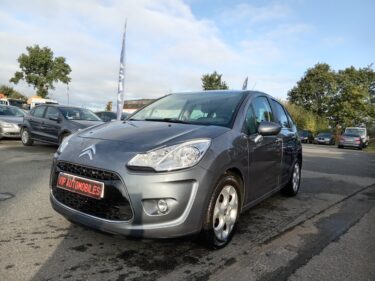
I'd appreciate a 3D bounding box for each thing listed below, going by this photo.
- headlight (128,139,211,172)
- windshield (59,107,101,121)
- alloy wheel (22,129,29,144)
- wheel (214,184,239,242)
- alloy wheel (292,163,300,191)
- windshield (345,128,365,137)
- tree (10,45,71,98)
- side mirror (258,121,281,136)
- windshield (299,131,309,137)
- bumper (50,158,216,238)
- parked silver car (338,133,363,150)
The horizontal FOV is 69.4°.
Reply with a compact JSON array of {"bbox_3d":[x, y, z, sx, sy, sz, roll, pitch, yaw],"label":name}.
[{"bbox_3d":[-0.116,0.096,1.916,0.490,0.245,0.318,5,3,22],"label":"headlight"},{"bbox_3d":[-3.566,-0.873,8.936,0.780,0.140,1.360,41,22,28],"label":"windshield"},{"bbox_3d":[-5.525,-0.108,9.376,0.420,0.420,0.170,5,3,35],"label":"alloy wheel"},{"bbox_3d":[0.255,0.568,2.190,0.170,0.440,0.440,5,3,34],"label":"wheel"},{"bbox_3d":[1.635,0.572,4.233,0.170,0.440,0.440,5,3,34],"label":"alloy wheel"},{"bbox_3d":[18.308,-0.817,29.500,1.650,0.780,0.420,5,3,32],"label":"windshield"},{"bbox_3d":[-19.616,-7.407,36.000,7.200,10.700,7.200,4,3,0],"label":"tree"},{"bbox_3d":[0.794,-0.116,2.620,0.210,0.155,0.140,5,3,34],"label":"side mirror"},{"bbox_3d":[13.204,-0.802,31.000,1.350,0.450,0.650,5,3,34],"label":"windshield"},{"bbox_3d":[-0.662,0.391,2.178,1.680,0.500,0.500,5,3,34],"label":"bumper"},{"bbox_3d":[15.100,0.055,25.000,1.770,1.460,4.300,5,3,31],"label":"parked silver car"}]

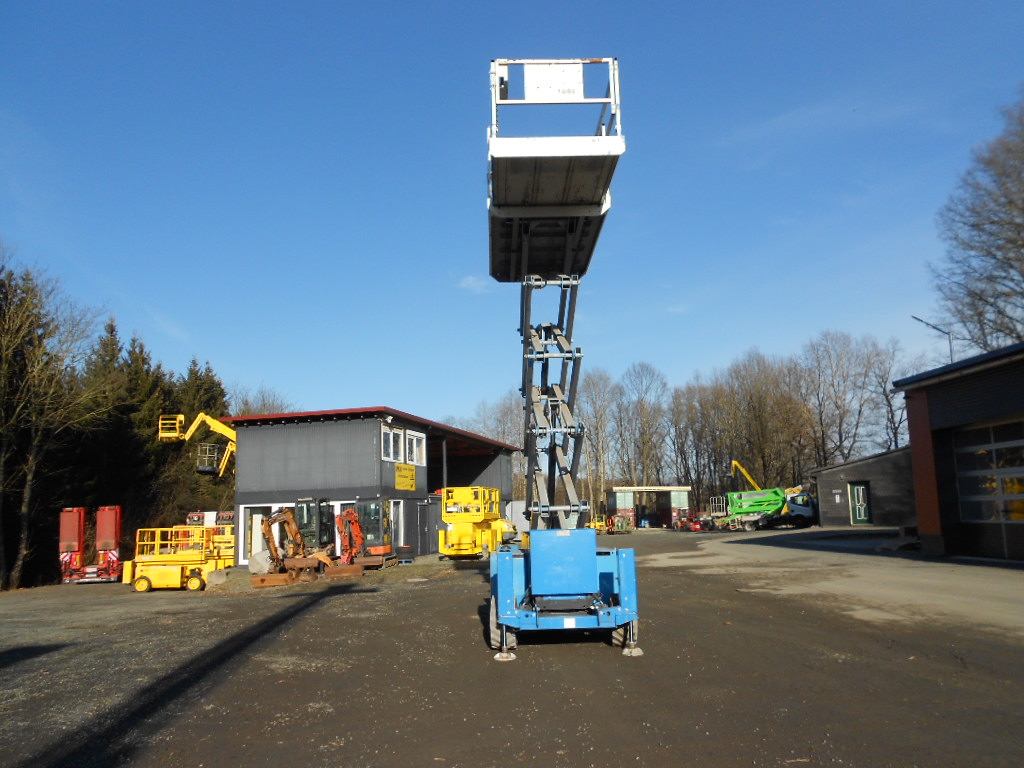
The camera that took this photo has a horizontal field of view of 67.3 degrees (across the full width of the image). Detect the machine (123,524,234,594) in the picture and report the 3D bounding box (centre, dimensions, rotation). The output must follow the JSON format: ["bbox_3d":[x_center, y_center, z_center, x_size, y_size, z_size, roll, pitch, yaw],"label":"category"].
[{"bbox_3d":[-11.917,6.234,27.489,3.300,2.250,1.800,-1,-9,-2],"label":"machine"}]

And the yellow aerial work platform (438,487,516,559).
[{"bbox_3d":[-1.204,4.873,26.883,1.720,2.500,3.300,-3,-10,13],"label":"yellow aerial work platform"}]

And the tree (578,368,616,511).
[{"bbox_3d":[11.316,8.690,104.965,5.500,22.000,5.500,-1,-9,0],"label":"tree"}]

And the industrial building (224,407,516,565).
[{"bbox_3d":[-5.348,5.389,38.413,6.900,5.750,20.800,-4,-10,14],"label":"industrial building"}]

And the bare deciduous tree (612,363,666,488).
[{"bbox_3d":[18.230,8.912,112.001,7.500,23.800,7.500,-1,-9,0],"label":"bare deciduous tree"}]

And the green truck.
[{"bbox_3d":[16.450,8.150,49.579,5.900,2.700,2.100,0,-10,-10],"label":"green truck"}]

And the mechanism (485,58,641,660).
[{"bbox_3d":[0.536,-0.148,10.506,1.750,6.870,4.050,-1,-9,-2],"label":"mechanism"}]

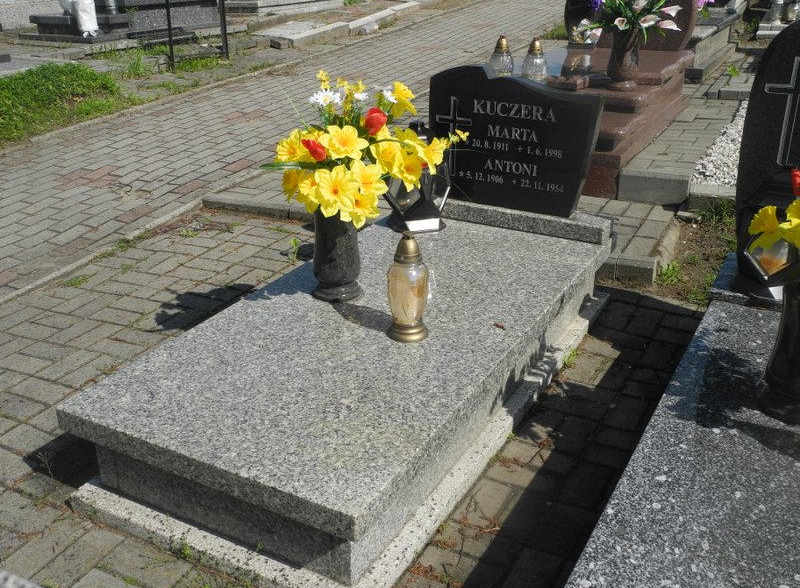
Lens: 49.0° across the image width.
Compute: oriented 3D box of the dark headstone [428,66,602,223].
[{"bbox_3d":[0.434,-0.609,3.435,0.683,0.540,0.082,13,27,25],"label":"dark headstone"}]

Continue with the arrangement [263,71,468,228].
[{"bbox_3d":[-0.134,-0.414,2.605,0.630,0.465,0.480,13,27,25],"label":"arrangement"}]

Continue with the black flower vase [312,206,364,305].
[{"bbox_3d":[-0.199,-0.145,2.799,0.160,0.315,0.160,1,24,0],"label":"black flower vase"}]

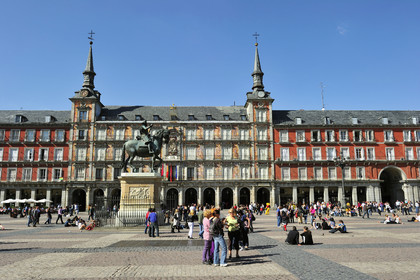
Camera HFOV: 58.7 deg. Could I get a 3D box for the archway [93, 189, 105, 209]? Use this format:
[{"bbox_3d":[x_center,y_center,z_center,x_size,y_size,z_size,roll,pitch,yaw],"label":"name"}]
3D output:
[{"bbox_3d":[-21.495,11.567,72.680,2.270,4.640,0.900,0,-9,-2],"label":"archway"}]

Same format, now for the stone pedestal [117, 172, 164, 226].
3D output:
[{"bbox_3d":[-5.018,4.322,26.959,3.300,3.660,2.400,0,-9,-2],"label":"stone pedestal"}]

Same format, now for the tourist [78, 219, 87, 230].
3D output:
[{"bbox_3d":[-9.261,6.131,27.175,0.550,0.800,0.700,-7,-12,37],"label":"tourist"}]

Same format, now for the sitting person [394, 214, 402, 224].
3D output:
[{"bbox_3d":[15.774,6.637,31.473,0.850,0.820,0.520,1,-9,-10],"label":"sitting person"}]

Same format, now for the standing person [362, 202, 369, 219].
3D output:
[{"bbox_3d":[17.060,7.732,41.100,0.520,1.720,0.550,9,-13,-44],"label":"standing person"}]

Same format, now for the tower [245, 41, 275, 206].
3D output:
[{"bbox_3d":[10.675,-4.482,79.689,5.720,38.290,6.300,0,-9,-1],"label":"tower"}]

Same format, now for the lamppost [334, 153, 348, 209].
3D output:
[{"bbox_3d":[17.318,5.798,49.195,1.950,8.220,1.950,0,-9,0],"label":"lamppost"}]

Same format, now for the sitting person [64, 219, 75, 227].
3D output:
[{"bbox_3d":[-11.516,6.728,30.568,0.720,0.760,0.500,-1,-9,6],"label":"sitting person"}]

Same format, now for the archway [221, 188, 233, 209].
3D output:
[{"bbox_3d":[3.405,11.561,73.565,2.400,4.600,0.900,0,-9,-2],"label":"archway"}]

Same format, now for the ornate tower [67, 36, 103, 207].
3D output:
[{"bbox_3d":[-26.078,-4.717,78.968,5.770,38.780,6.300,0,-9,-1],"label":"ornate tower"}]

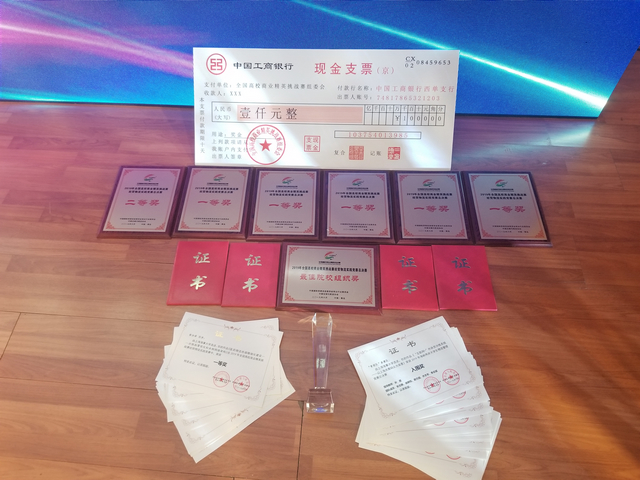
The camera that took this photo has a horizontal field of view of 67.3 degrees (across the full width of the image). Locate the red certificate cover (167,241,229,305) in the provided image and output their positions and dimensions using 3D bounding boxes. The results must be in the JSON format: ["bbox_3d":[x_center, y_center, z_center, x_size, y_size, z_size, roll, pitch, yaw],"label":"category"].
[{"bbox_3d":[-0.371,0.098,1.472,0.162,0.008,0.221,-1,56,0],"label":"red certificate cover"}]

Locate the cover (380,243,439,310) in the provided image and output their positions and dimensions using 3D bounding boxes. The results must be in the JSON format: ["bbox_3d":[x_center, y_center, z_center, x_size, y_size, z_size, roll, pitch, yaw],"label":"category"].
[{"bbox_3d":[0.266,0.109,1.454,0.162,0.008,0.221,1,56,2],"label":"cover"}]

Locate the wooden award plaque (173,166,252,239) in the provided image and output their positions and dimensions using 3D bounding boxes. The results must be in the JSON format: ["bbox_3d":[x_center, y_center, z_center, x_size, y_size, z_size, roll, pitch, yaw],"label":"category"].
[{"bbox_3d":[-0.355,-0.136,1.622,0.239,0.017,0.305,1,56,2],"label":"wooden award plaque"}]

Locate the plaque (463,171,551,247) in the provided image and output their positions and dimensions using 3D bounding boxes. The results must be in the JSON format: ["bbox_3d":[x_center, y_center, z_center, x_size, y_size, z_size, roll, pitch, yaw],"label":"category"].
[{"bbox_3d":[0.613,-0.111,1.589,0.239,0.017,0.305,1,56,2],"label":"plaque"}]

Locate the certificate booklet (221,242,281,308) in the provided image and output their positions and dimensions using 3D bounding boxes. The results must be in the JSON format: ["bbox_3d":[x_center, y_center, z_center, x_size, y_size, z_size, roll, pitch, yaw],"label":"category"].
[{"bbox_3d":[-0.206,0.103,1.466,0.162,0.008,0.221,1,56,1],"label":"certificate booklet"}]

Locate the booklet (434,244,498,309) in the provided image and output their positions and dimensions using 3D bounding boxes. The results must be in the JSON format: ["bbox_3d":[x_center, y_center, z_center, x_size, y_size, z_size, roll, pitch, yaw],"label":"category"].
[{"bbox_3d":[0.432,0.110,1.451,0.162,0.008,0.221,1,56,2],"label":"booklet"}]

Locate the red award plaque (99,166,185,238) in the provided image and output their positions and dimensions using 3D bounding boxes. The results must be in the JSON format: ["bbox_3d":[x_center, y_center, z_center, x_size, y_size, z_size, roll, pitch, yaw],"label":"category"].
[{"bbox_3d":[-0.596,-0.136,1.626,0.239,0.017,0.305,1,56,1],"label":"red award plaque"}]

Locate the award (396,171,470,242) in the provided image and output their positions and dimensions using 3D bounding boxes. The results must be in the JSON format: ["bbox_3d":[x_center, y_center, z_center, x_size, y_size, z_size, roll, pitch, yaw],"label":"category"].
[{"bbox_3d":[0.368,-0.114,1.596,0.239,0.017,0.305,1,56,2],"label":"award"}]

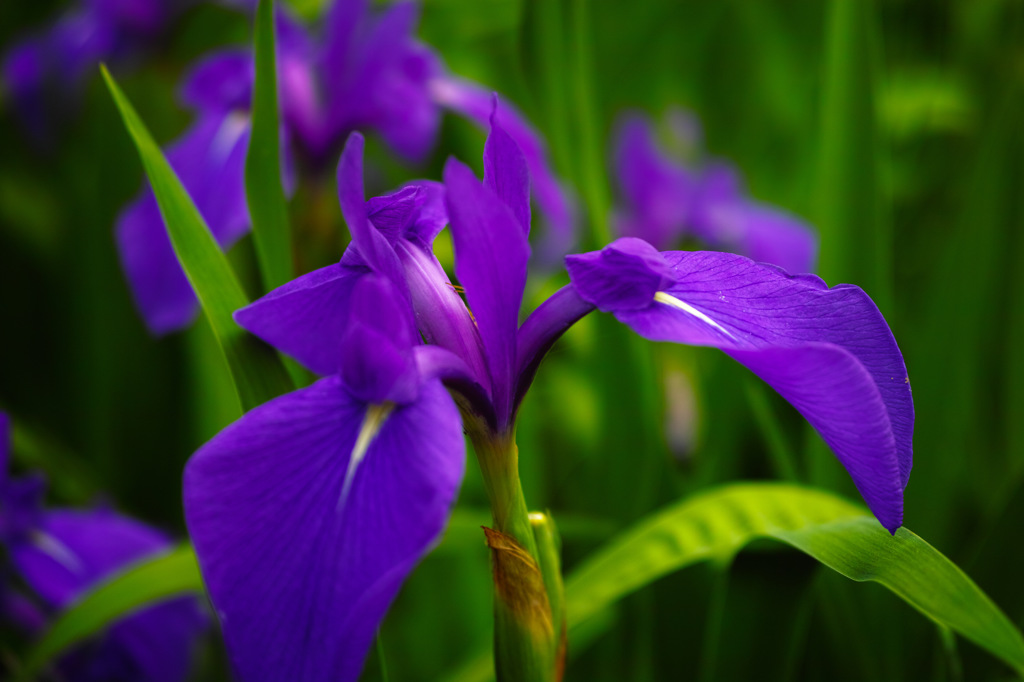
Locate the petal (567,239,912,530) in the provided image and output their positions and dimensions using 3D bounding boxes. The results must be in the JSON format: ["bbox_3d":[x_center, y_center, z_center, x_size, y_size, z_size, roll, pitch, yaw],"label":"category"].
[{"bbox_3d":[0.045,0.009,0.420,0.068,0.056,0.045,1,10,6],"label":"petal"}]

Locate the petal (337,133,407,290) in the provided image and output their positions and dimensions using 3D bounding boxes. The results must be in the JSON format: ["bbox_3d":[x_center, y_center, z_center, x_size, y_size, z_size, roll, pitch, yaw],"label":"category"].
[{"bbox_3d":[-0.027,-0.025,0.405,0.013,0.030,0.012,4,11,24],"label":"petal"}]

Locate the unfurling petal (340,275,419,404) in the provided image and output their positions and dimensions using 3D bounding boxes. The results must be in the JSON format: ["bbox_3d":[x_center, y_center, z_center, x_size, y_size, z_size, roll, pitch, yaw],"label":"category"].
[{"bbox_3d":[-0.024,0.000,0.388,0.015,0.024,0.018,4,11,24],"label":"unfurling petal"}]

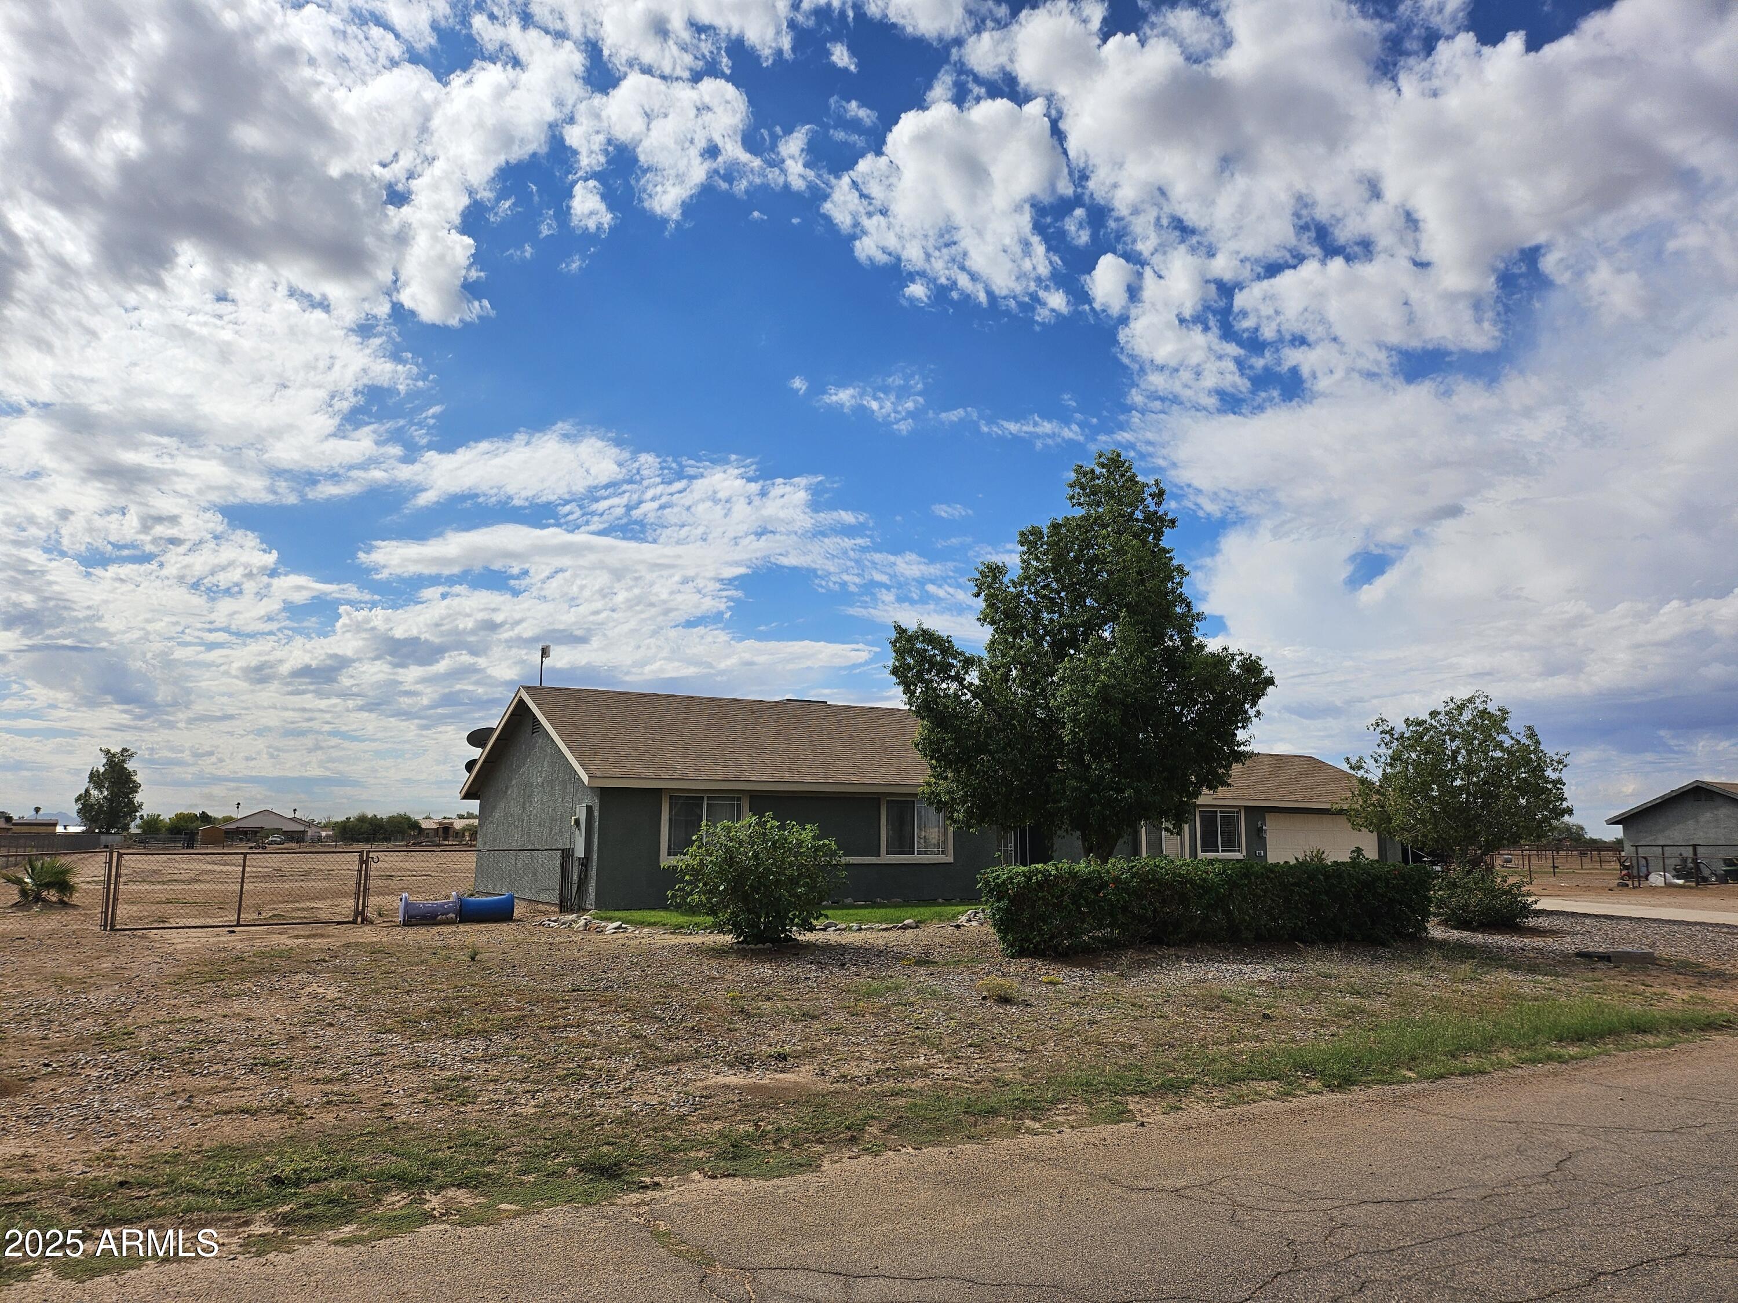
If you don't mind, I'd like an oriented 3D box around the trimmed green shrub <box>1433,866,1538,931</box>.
[{"bbox_3d":[9.768,3.829,19.241,1.750,1.070,1.700,5,-10,-31],"label":"trimmed green shrub"}]

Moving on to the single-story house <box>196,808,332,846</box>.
[{"bbox_3d":[-101.152,29.804,202.838,19.000,5.600,16.000,5,-10,-31],"label":"single-story house"}]

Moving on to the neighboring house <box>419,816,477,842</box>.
[{"bbox_3d":[-91.567,39.343,262.076,18.000,4.700,14.000,5,-10,-31],"label":"neighboring house"}]

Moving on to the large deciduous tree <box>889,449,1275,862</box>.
[{"bbox_3d":[3.906,0.518,21.469,6.800,8.300,6.400,0,-9,0],"label":"large deciduous tree"}]

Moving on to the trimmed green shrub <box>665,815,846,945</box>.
[{"bbox_3d":[-1.562,3.122,16.720,2.500,1.720,2.400,0,-9,0],"label":"trimmed green shrub"}]

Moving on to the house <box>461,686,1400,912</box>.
[{"bbox_3d":[2.984,4.210,34.085,25.897,4.831,10.240,5,-10,-31],"label":"house"}]

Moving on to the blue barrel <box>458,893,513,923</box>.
[{"bbox_3d":[-6.419,4.270,20.153,0.840,0.500,0.500,5,-10,-31],"label":"blue barrel"}]

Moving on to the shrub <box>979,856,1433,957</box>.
[{"bbox_3d":[4.635,3.409,16.479,6.350,1.070,1.400,4,-9,-23],"label":"shrub"}]

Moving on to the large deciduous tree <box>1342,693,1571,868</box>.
[{"bbox_3d":[10.010,2.667,20.835,3.900,3.850,3.800,5,-10,-31],"label":"large deciduous tree"}]

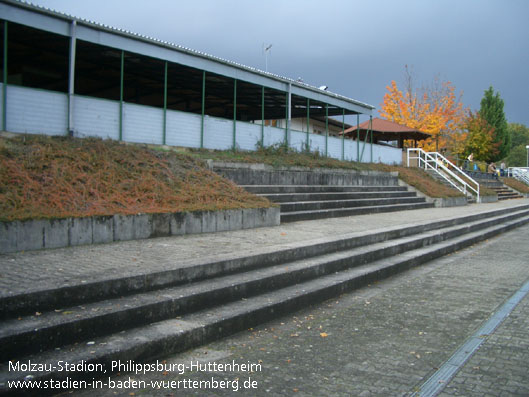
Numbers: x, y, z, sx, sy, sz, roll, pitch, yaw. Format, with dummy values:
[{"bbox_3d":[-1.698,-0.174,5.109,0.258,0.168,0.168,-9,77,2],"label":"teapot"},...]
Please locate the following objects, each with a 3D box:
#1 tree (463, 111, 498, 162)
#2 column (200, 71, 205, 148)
[{"bbox_3d":[18.113,-4.715,45.091,3.100,5.379,3.100,2,2,22],"label":"tree"},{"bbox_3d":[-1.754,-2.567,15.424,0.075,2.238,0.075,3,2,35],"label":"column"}]

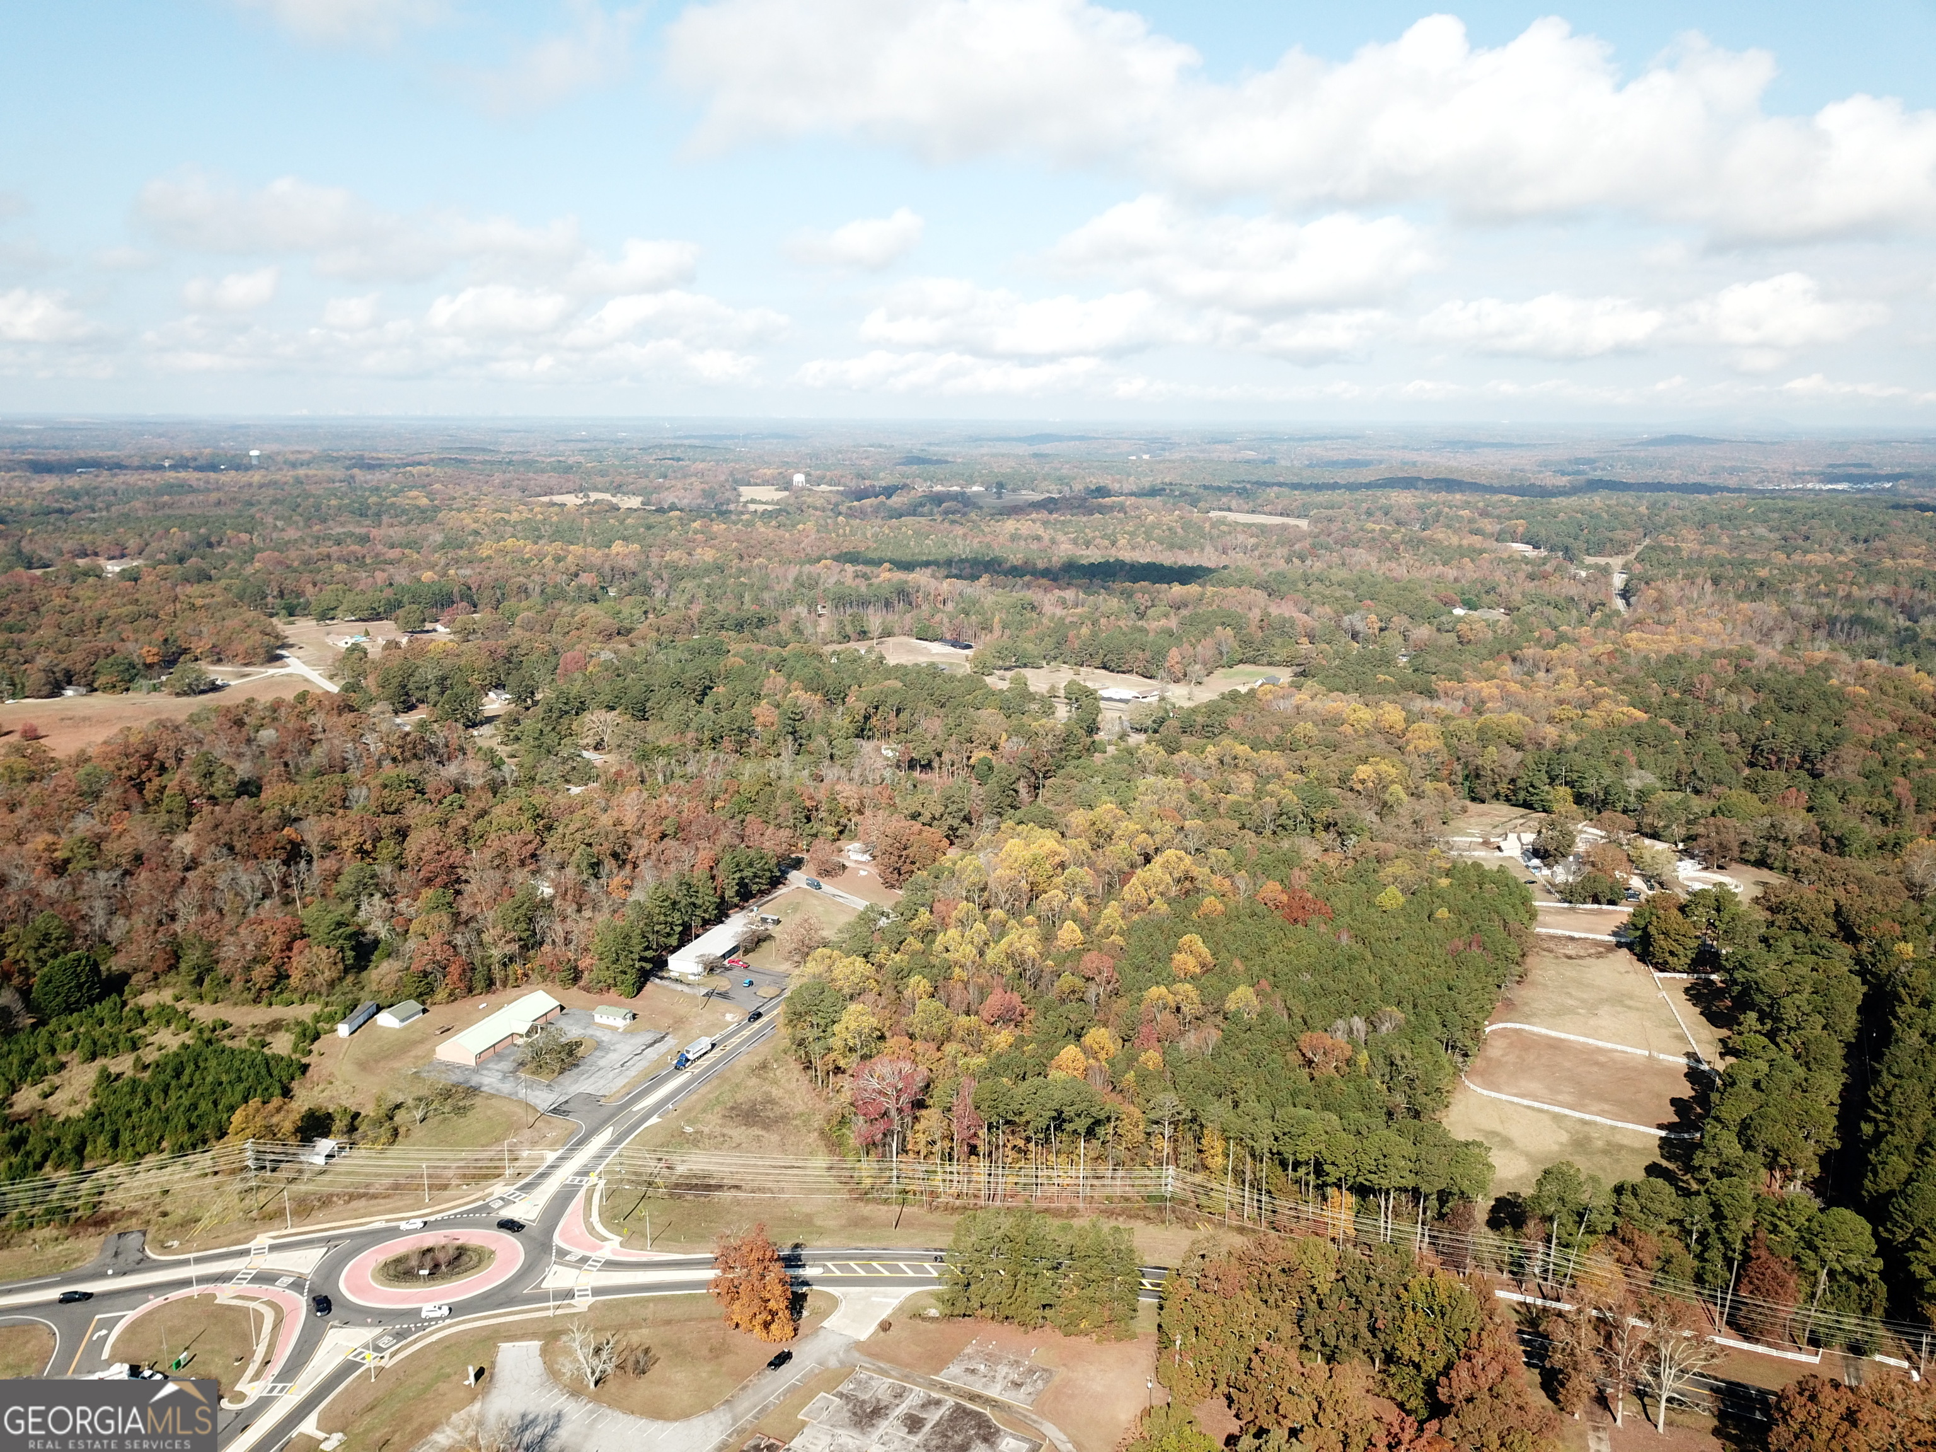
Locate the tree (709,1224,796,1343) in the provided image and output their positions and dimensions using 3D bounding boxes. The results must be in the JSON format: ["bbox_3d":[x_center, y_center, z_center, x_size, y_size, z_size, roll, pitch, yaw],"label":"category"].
[{"bbox_3d":[-36.880,97.100,254.940,14.600,19.200,14.000,0,12,0],"label":"tree"}]

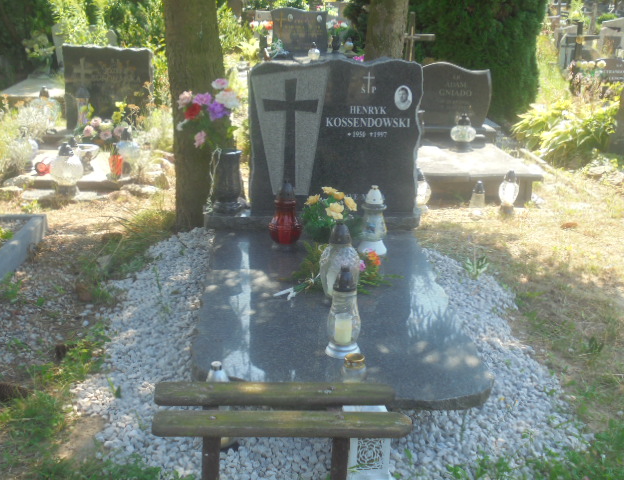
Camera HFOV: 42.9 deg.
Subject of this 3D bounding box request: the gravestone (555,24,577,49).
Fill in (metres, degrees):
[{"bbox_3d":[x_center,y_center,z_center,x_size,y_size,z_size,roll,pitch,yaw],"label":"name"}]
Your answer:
[{"bbox_3d":[4.154,-3.287,13.000,0.420,0.500,0.150,0,16,-5],"label":"gravestone"}]

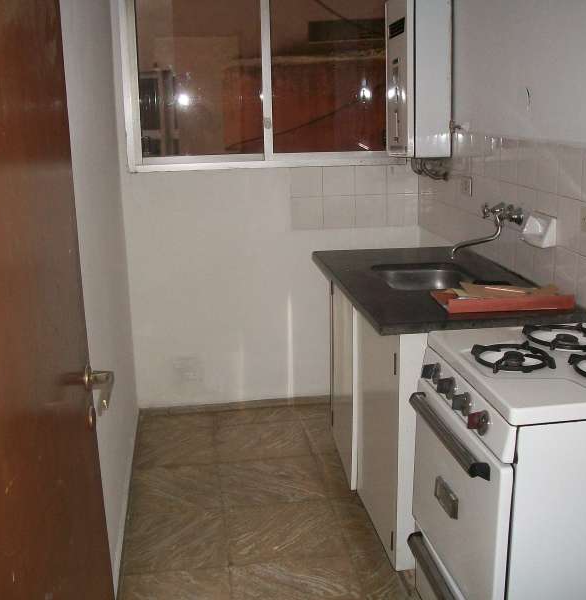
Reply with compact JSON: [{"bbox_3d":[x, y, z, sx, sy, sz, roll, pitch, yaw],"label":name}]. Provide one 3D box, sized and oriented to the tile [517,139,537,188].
[{"bbox_3d":[0.767,-0.443,2.410,0.010,0.152,0.141,-3,16,-8],"label":"tile"}]

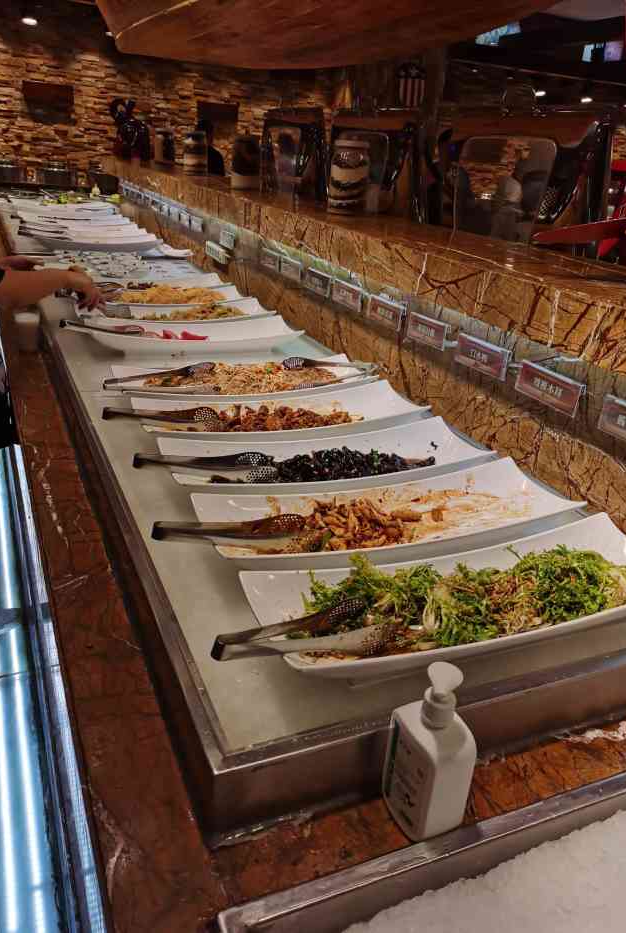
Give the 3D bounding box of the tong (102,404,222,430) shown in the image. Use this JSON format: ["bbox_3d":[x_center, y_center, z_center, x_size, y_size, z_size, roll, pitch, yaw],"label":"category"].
[{"bbox_3d":[-0.289,-0.097,1.415,0.237,0.037,0.050,-7,26,-25],"label":"tong"}]

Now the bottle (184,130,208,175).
[{"bbox_3d":[-0.758,-2.035,4.704,0.145,0.270,0.145,-6,26,-23],"label":"bottle"}]

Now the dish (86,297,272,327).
[{"bbox_3d":[-0.446,-0.485,2.342,0.595,0.062,0.190,-6,26,-23],"label":"dish"}]

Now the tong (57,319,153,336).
[{"bbox_3d":[-0.574,-0.384,2.006,0.245,0.034,0.050,-13,29,-35],"label":"tong"}]

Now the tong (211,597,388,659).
[{"bbox_3d":[-0.005,0.186,0.818,0.232,0.037,0.060,-10,28,-31],"label":"tong"}]

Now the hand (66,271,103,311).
[{"bbox_3d":[-0.718,-0.553,2.286,0.150,0.065,0.085,35,6,-34],"label":"hand"}]

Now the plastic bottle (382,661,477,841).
[{"bbox_3d":[0.119,0.288,0.754,0.050,0.184,0.068,-9,27,-29],"label":"plastic bottle"}]

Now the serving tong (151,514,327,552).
[{"bbox_3d":[-0.104,0.090,1.019,0.243,0.037,0.052,-6,25,-23],"label":"serving tong"}]

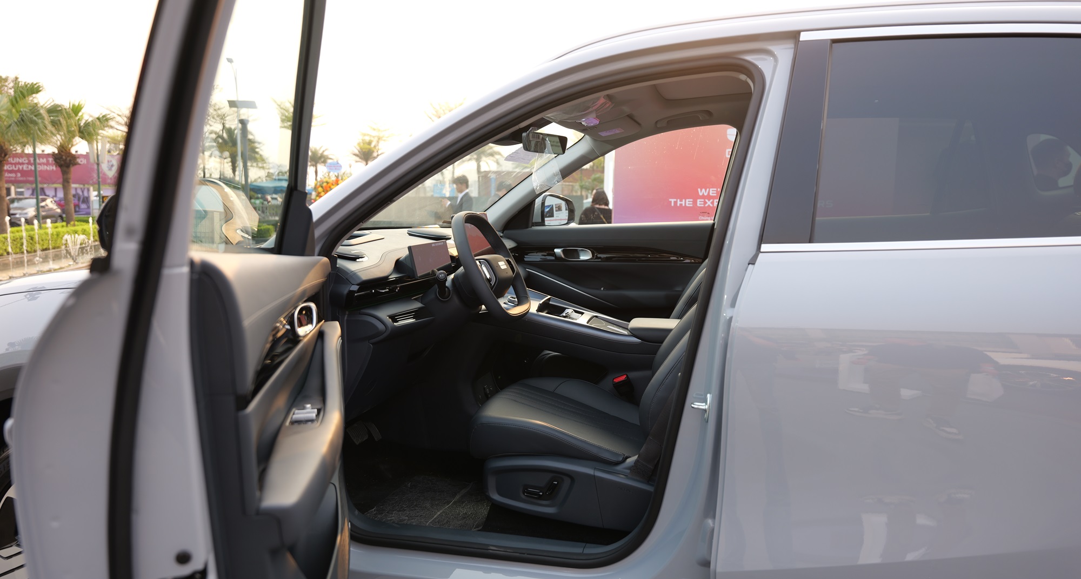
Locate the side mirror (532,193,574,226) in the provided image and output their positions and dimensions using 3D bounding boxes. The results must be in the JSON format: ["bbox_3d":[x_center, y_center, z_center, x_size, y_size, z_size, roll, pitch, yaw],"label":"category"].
[{"bbox_3d":[0.065,-0.369,3.393,0.130,0.163,0.210,4,7,27],"label":"side mirror"}]

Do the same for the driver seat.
[{"bbox_3d":[0.304,0.083,1.978,0.860,0.940,0.530,2,6,12],"label":"driver seat"}]

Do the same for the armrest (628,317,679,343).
[{"bbox_3d":[0.439,0.139,2.334,0.290,0.065,0.210,2,6,12],"label":"armrest"}]

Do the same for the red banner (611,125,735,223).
[{"bbox_3d":[2.254,-0.744,7.868,2.938,2.182,0.060,2,6,12],"label":"red banner"}]

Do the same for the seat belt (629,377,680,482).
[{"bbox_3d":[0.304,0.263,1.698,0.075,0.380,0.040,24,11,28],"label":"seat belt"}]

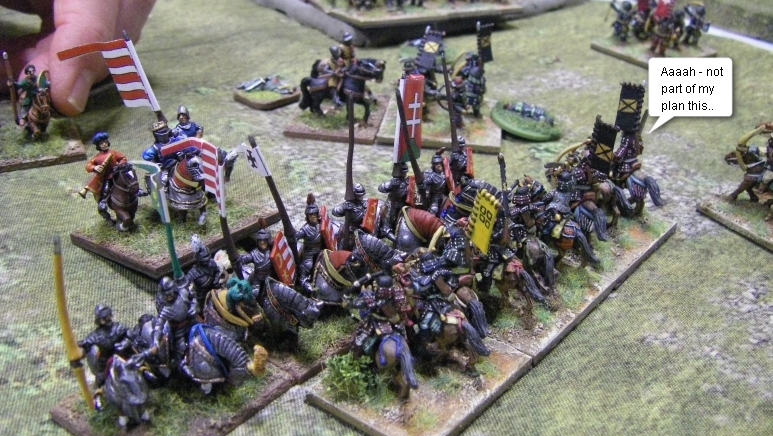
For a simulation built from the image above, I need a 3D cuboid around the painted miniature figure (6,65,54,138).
[{"bbox_3d":[-0.134,-0.046,0.318,0.015,0.026,0.021,-16,31,-26],"label":"painted miniature figure"}]

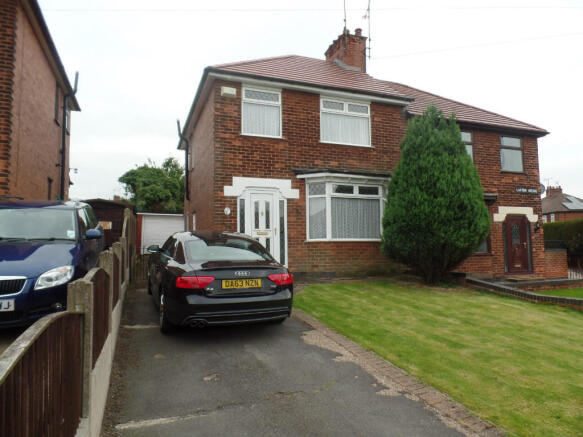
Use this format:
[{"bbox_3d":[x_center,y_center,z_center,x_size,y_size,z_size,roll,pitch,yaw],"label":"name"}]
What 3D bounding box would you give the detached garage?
[{"bbox_3d":[-6.545,1.094,20.285,2.700,2.250,5.000,1,-5,-25],"label":"detached garage"}]

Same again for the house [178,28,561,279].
[{"bbox_3d":[2.264,-2.544,14.856,12.100,9.500,7.700,1,-5,-21],"label":"house"}]

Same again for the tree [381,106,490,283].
[{"bbox_3d":[3.716,-0.672,10.215,2.650,4.700,2.650,1,-5,-21],"label":"tree"}]

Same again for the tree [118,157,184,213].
[{"bbox_3d":[-8.500,-0.776,25.806,5.600,6.800,5.600,1,-5,-21],"label":"tree"}]

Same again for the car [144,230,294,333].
[{"bbox_3d":[-1.469,0.911,6.932,1.850,1.370,4.630,1,0,-23],"label":"car"}]

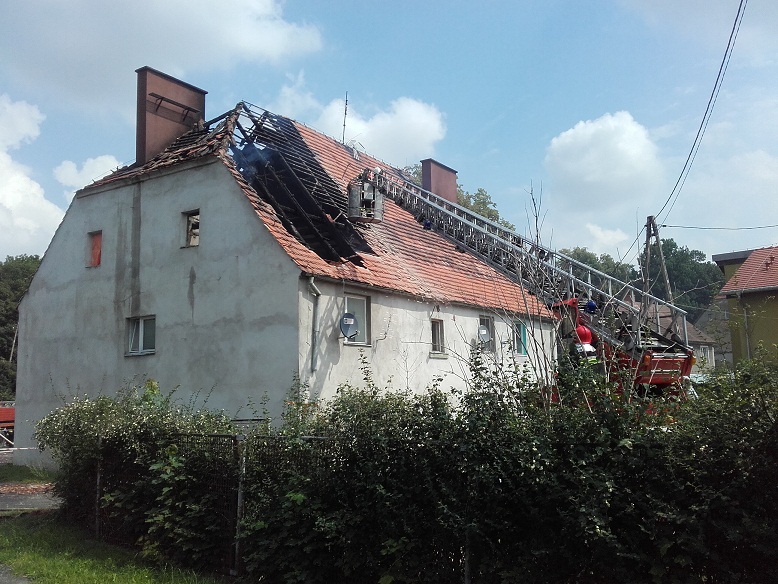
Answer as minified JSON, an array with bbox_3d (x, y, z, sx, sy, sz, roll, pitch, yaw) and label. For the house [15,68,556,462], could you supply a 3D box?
[{"bbox_3d":[-2.680,-0.564,32.023,14.501,15.035,21.243,-6,-9,32],"label":"house"}]

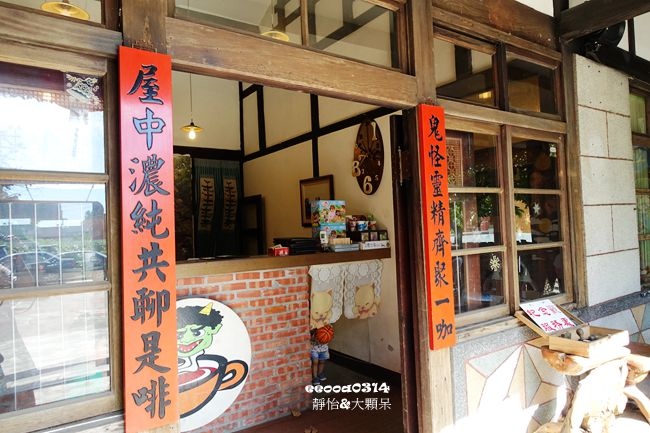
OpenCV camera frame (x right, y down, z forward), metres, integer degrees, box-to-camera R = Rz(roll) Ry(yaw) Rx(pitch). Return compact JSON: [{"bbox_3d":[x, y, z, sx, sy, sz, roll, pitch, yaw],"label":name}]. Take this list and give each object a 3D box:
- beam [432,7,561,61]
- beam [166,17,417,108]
[{"bbox_3d":[1.207,-1.215,2.992,1.396,0.072,0.090,0,-3,-33],"label":"beam"},{"bbox_3d":[-0.085,-0.706,2.144,1.368,0.175,0.115,0,-3,-33],"label":"beam"}]

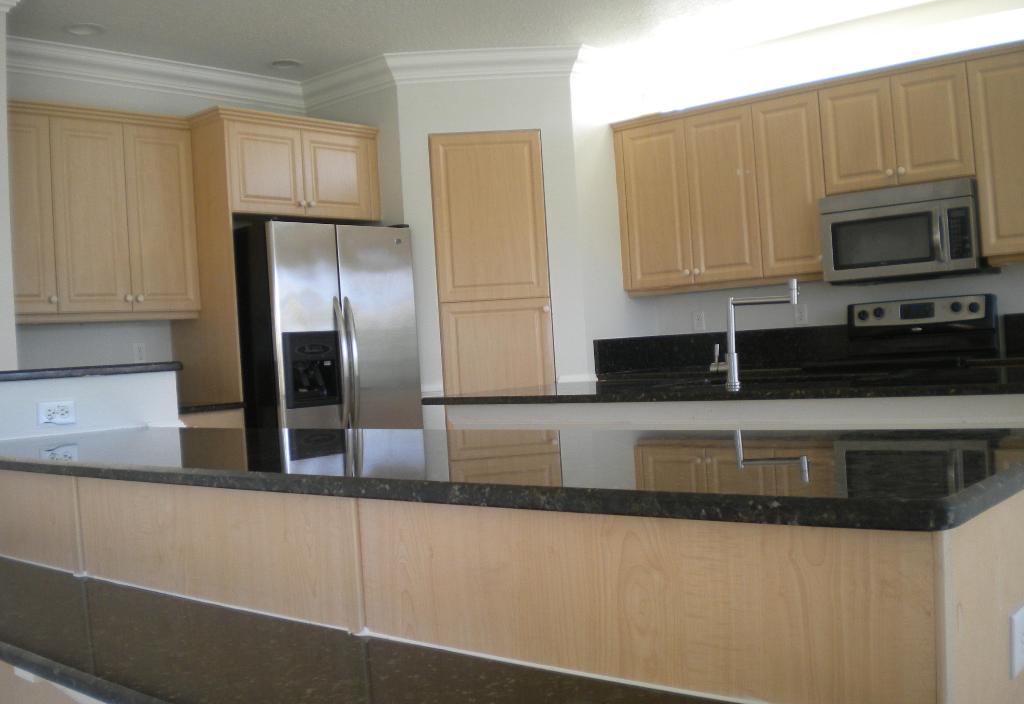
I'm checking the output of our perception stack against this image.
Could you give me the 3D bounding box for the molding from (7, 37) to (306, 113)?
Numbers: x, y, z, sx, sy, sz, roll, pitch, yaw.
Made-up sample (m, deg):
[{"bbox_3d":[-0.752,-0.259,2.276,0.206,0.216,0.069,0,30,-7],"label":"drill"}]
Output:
[{"bbox_3d":[-1.845,-1.476,5.574,0.095,0.151,1.846,-2,2,43],"label":"molding"}]

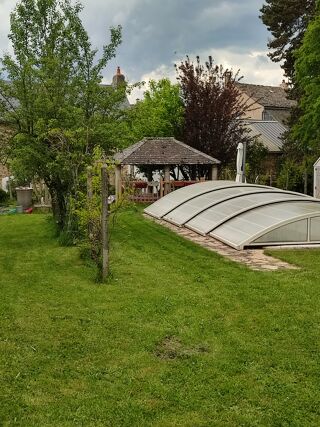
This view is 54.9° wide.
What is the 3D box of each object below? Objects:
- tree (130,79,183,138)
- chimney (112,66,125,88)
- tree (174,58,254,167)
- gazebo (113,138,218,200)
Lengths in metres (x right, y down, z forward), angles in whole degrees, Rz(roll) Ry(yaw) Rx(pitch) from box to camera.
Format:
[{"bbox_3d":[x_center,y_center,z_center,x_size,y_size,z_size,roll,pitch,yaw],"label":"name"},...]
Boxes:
[{"bbox_3d":[-0.484,-5.532,22.469,5.000,8.210,5.000,-1,7,0],"label":"tree"},{"bbox_3d":[-3.502,-11.558,26.210,0.800,1.780,0.950,-3,8,-20],"label":"chimney"},{"bbox_3d":[3.649,-5.834,20.923,5.600,9.120,5.400,-1,7,0],"label":"tree"},{"bbox_3d":[0.067,-2.636,18.221,5.600,3.570,3.950,-3,8,-19],"label":"gazebo"}]

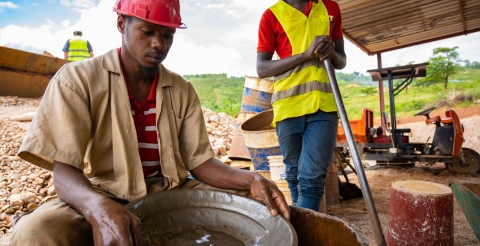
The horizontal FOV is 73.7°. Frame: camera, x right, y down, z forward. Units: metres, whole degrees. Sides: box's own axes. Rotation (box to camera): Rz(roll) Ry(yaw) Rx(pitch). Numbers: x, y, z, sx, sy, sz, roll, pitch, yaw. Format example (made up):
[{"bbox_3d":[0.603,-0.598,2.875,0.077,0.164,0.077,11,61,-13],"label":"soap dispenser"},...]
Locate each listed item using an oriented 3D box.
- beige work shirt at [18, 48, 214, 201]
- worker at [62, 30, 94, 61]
[{"bbox_3d":[-0.395,-0.005,1.135,0.610,0.560,0.380,-4,12,-34],"label":"beige work shirt"},{"bbox_3d":[-2.746,-0.723,5.539,0.520,1.720,0.320,-3,3,-27],"label":"worker"}]

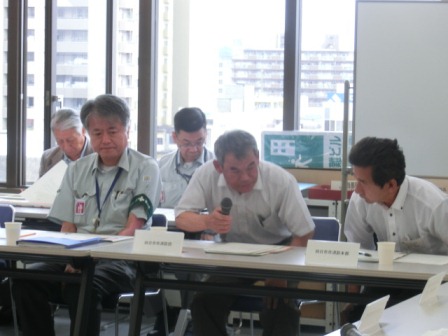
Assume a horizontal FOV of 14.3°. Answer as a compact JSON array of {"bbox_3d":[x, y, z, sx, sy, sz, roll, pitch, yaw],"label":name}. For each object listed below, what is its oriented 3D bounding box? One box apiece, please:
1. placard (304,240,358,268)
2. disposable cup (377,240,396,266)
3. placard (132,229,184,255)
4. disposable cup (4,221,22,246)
[{"bbox_3d":[0.425,0.337,6.926,0.210,0.094,0.055,2,4,19],"label":"placard"},{"bbox_3d":[0.641,0.335,7.037,0.074,0.084,0.074,1,3,0],"label":"disposable cup"},{"bbox_3d":[-0.255,0.300,7.163,0.210,0.094,0.055,2,4,19],"label":"placard"},{"bbox_3d":[-0.874,0.265,7.397,0.074,0.084,0.074,1,3,0],"label":"disposable cup"}]

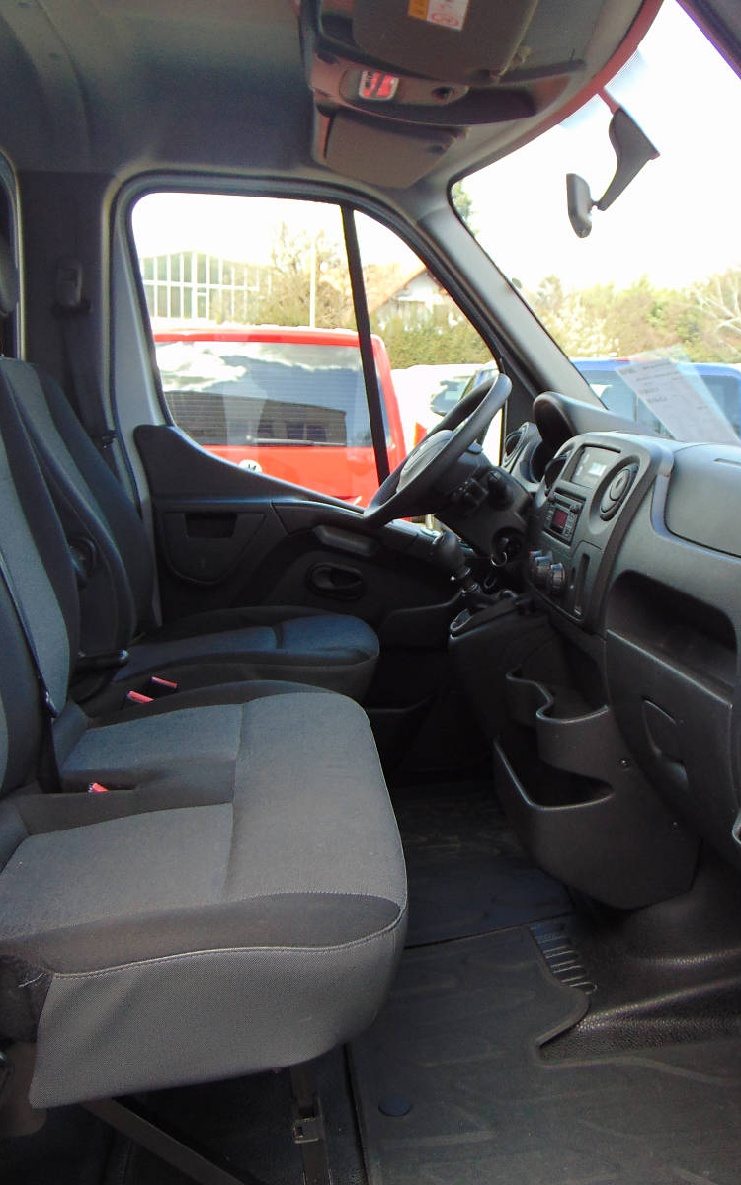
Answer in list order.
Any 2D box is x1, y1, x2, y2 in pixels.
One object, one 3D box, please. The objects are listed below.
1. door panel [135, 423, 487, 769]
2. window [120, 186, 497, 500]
[{"bbox_3d":[-0.116,0.026,2.751,0.865,0.855,0.124,-1,10,-5],"label":"door panel"},{"bbox_3d":[-0.102,-0.551,2.671,0.855,0.700,0.060,-1,16,-5],"label":"window"}]

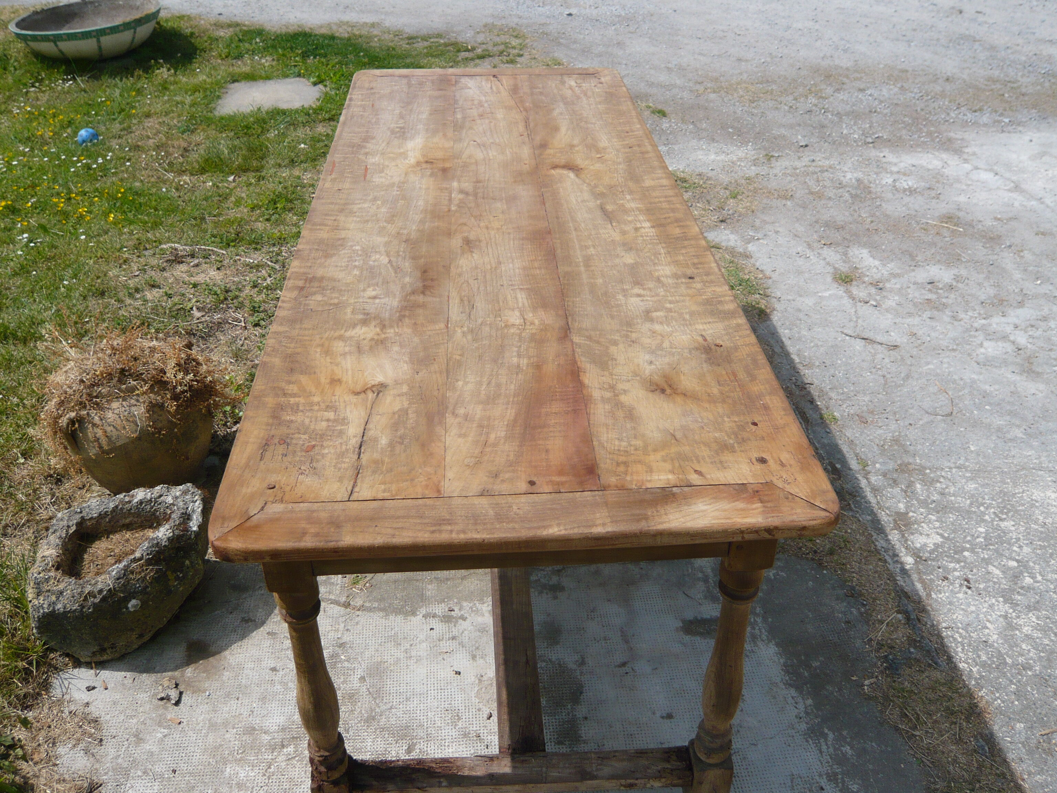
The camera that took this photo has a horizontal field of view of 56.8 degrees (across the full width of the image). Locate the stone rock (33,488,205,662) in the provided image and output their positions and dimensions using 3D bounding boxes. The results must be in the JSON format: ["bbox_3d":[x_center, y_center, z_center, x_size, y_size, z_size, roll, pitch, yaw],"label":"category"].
[{"bbox_3d":[-0.873,0.371,2.093,0.285,0.200,0.380,17,37,24],"label":"stone rock"}]

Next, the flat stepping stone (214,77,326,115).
[{"bbox_3d":[-1.373,-1.566,5.160,0.530,0.050,0.570,-5,33,-8],"label":"flat stepping stone"}]

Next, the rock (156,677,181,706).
[{"bbox_3d":[-0.713,0.583,1.932,0.042,0.022,0.050,-14,36,-21],"label":"rock"}]

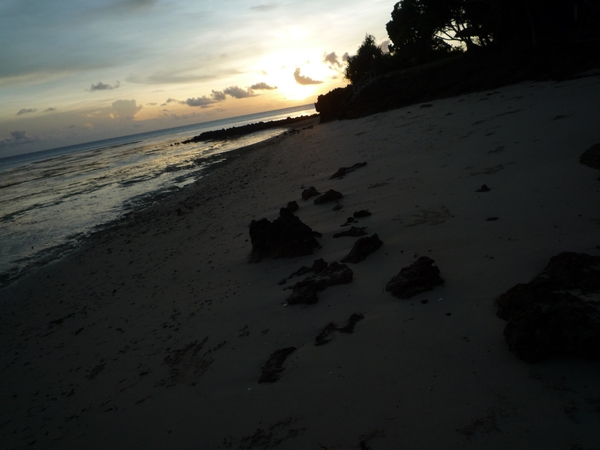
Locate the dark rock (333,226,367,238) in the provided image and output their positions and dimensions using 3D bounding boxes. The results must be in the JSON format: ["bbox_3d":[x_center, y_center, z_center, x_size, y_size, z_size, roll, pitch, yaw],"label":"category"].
[{"bbox_3d":[0.587,0.076,5.030,0.370,0.080,0.170,-10,15,0],"label":"dark rock"}]

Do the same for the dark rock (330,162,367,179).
[{"bbox_3d":[0.981,-1.123,8.853,0.860,0.160,0.270,-19,18,-32],"label":"dark rock"}]

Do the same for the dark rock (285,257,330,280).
[{"bbox_3d":[0.068,0.399,4.125,0.430,0.113,0.190,-10,15,-3],"label":"dark rock"}]

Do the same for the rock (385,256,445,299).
[{"bbox_3d":[0.839,0.369,3.230,0.390,0.219,0.290,-12,15,-10],"label":"rock"}]

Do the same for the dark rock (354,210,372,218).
[{"bbox_3d":[0.791,-0.152,5.451,0.210,0.060,0.170,-10,15,0],"label":"dark rock"}]

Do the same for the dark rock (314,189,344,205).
[{"bbox_3d":[0.439,-0.459,6.752,0.450,0.163,0.320,-10,15,0],"label":"dark rock"}]

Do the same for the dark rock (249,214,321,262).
[{"bbox_3d":[-0.165,0.106,4.823,0.750,0.446,0.460,-7,15,10],"label":"dark rock"}]

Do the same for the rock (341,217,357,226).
[{"bbox_3d":[0.614,-0.051,5.474,0.190,0.075,0.130,-11,15,-5],"label":"rock"}]

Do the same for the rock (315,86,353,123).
[{"bbox_3d":[2.629,-9.416,34.000,2.500,2.400,2.500,-10,15,0],"label":"rock"}]

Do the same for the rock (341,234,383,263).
[{"bbox_3d":[0.608,0.206,4.150,0.430,0.174,0.230,-17,16,-24],"label":"rock"}]

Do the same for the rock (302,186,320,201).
[{"bbox_3d":[0.185,-0.549,7.317,0.310,0.167,0.260,-10,15,0],"label":"rock"}]

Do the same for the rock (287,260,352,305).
[{"bbox_3d":[0.185,0.482,3.794,0.570,0.170,0.300,-19,18,-32],"label":"rock"}]

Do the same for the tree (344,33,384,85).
[{"bbox_3d":[5.657,-14.470,38.000,2.800,3.700,2.700,-10,15,0],"label":"tree"}]

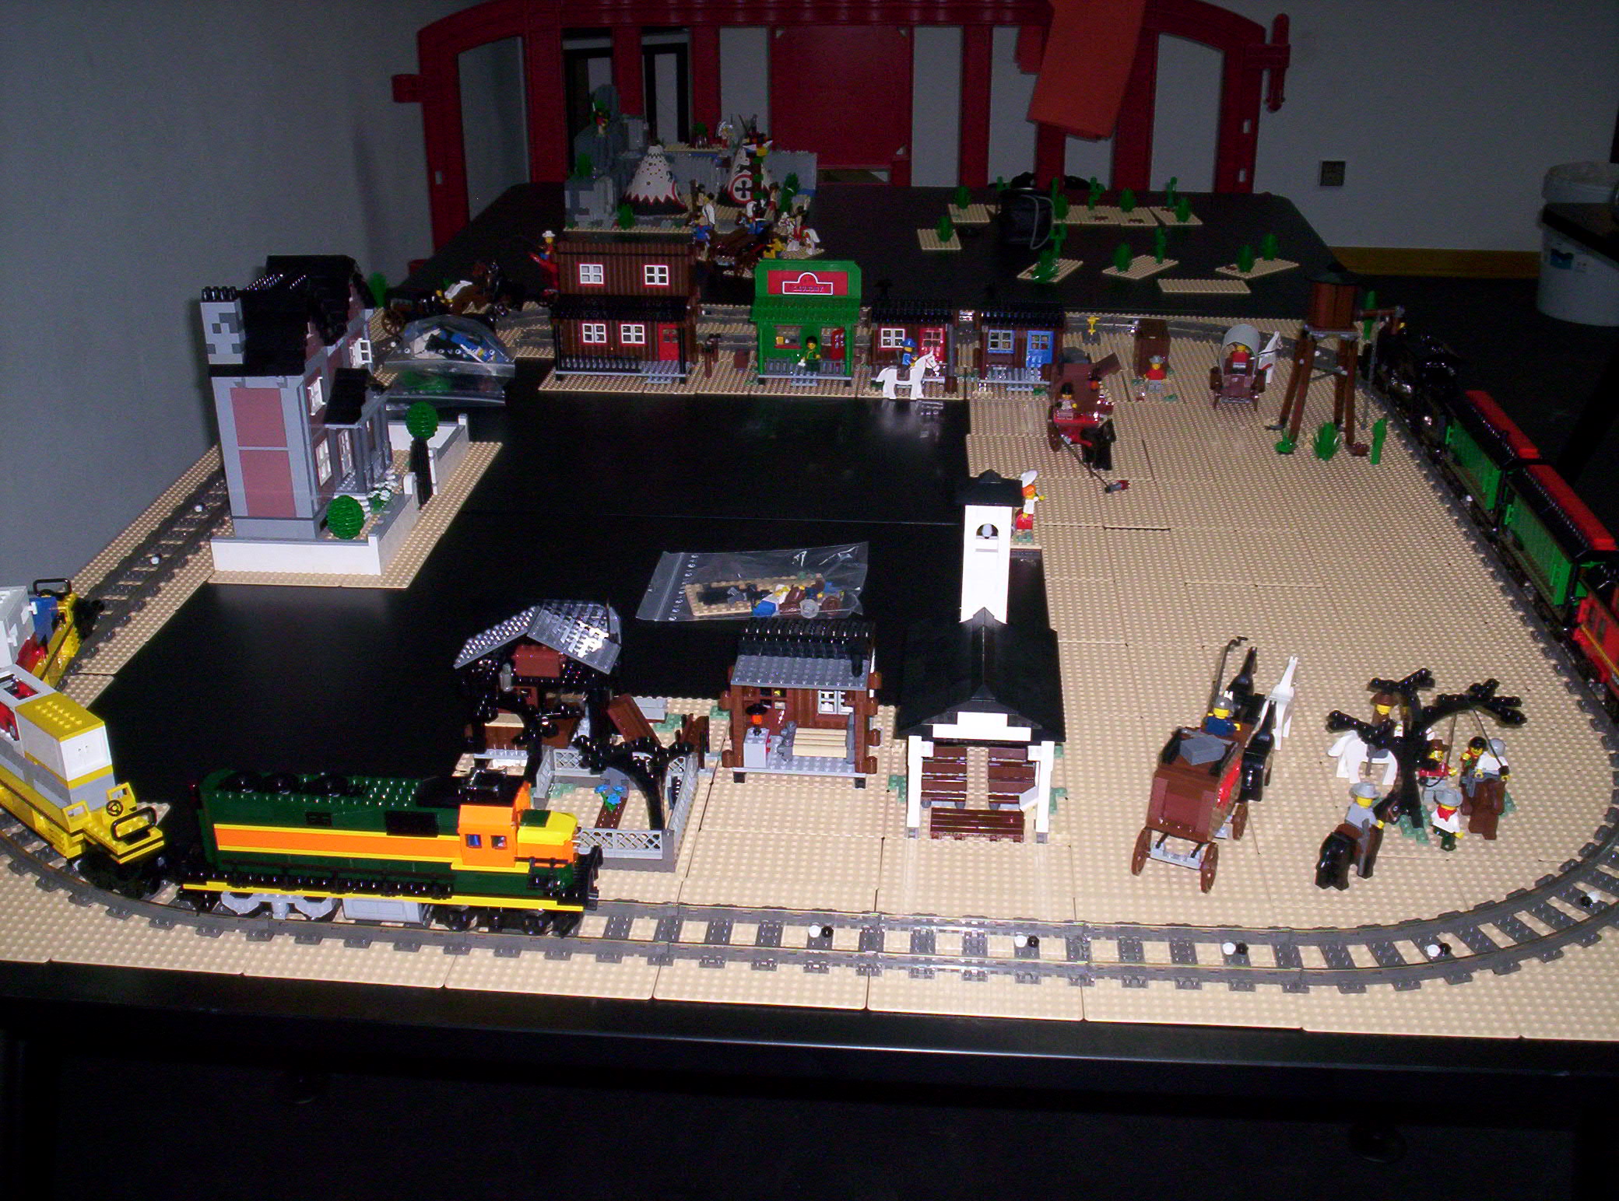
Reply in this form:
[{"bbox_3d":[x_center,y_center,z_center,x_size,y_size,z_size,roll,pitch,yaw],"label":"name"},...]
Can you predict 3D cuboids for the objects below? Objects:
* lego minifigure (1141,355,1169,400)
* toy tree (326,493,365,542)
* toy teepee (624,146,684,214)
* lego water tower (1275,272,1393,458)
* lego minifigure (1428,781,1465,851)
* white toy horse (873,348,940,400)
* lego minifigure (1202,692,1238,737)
[{"bbox_3d":[0.413,-0.269,2.058,0.026,0.043,0.017,2,25,4],"label":"lego minifigure"},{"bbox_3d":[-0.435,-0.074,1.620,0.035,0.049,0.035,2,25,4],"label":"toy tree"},{"bbox_3d":[-0.262,-0.711,2.915,0.106,0.108,0.106,0,25,0],"label":"toy teepee"},{"bbox_3d":[0.575,-0.267,1.892,0.108,0.188,0.080,2,25,4],"label":"lego water tower"},{"bbox_3d":[0.432,0.146,1.165,0.026,0.043,0.018,16,30,31],"label":"lego minifigure"},{"bbox_3d":[0.117,-0.265,2.033,0.075,0.057,0.018,2,25,4],"label":"white toy horse"},{"bbox_3d":[0.282,0.080,1.175,0.026,0.036,0.021,12,28,25],"label":"lego minifigure"}]

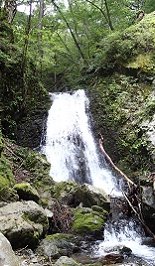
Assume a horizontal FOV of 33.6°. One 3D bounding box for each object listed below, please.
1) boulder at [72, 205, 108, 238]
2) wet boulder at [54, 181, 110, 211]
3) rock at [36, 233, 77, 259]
[{"bbox_3d":[0.233,1.588,4.600,0.650,0.520,0.600,0,-3,0],"label":"boulder"},{"bbox_3d":[0.109,1.366,5.600,1.200,0.650,0.850,0,-3,0],"label":"wet boulder"},{"bbox_3d":[-0.293,1.646,3.750,0.600,0.360,0.500,0,-3,0],"label":"rock"}]

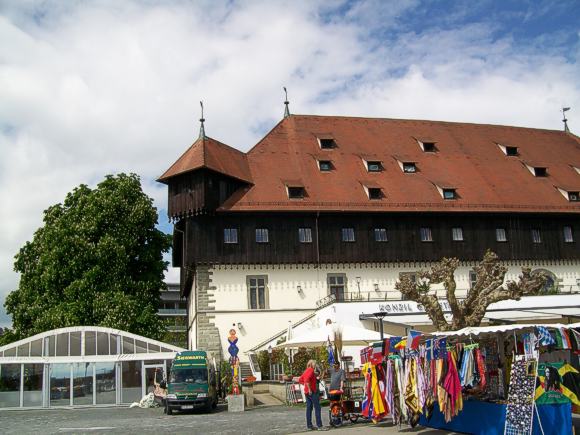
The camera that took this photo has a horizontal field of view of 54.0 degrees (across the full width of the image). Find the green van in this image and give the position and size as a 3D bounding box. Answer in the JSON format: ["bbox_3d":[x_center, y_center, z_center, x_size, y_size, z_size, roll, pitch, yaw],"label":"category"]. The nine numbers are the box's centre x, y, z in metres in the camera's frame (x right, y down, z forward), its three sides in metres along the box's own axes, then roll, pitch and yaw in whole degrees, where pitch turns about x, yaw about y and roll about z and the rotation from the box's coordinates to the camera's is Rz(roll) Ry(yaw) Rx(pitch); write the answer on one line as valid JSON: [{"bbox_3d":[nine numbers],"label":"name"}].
[{"bbox_3d":[-4.860,8.309,28.941,2.020,2.860,5.300,-2,-15,-3],"label":"green van"}]

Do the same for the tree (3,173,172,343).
[{"bbox_3d":[-17.479,5.560,49.405,14.200,19.500,14.000,2,-15,-19],"label":"tree"}]

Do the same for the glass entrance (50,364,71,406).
[{"bbox_3d":[-13.999,10.248,34.721,1.350,2.550,0.150,-2,-15,-5],"label":"glass entrance"}]

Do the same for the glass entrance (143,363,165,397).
[{"bbox_3d":[-8.330,10.087,34.688,1.350,2.400,0.150,-2,-15,-5],"label":"glass entrance"}]

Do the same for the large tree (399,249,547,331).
[{"bbox_3d":[5.517,3.415,17.122,4.400,4.850,4.100,-7,-15,16],"label":"large tree"}]

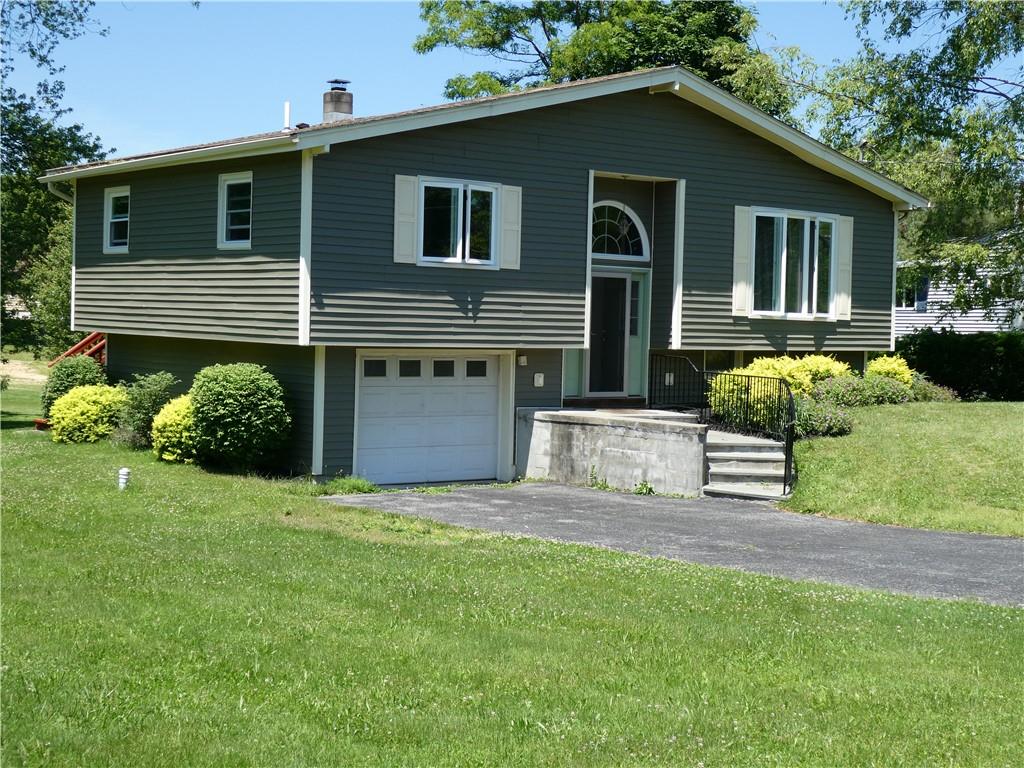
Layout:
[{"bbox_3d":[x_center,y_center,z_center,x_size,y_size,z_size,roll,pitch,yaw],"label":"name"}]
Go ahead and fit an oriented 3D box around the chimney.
[{"bbox_3d":[-3.145,-5.118,26.700,0.430,0.790,0.430,-1,3,-38],"label":"chimney"}]

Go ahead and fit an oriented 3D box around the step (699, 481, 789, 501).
[{"bbox_3d":[3.187,1.454,20.100,1.150,0.140,0.600,3,3,23],"label":"step"}]

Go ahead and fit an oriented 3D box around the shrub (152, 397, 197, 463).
[{"bbox_3d":[-5.005,0.674,22.400,1.000,1.030,1.000,-1,3,-38],"label":"shrub"}]

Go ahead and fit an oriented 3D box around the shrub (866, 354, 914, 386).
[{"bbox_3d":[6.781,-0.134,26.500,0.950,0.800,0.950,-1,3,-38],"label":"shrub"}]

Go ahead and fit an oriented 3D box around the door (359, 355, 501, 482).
[{"bbox_3d":[-1.281,0.535,22.529,2.766,1.941,0.100,-1,3,-38],"label":"door"}]

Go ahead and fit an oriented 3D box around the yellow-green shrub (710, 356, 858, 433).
[{"bbox_3d":[4.336,0.105,23.800,2.700,1.150,1.500,-1,3,-38],"label":"yellow-green shrub"}]

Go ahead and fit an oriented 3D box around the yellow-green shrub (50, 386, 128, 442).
[{"bbox_3d":[-7.210,0.505,25.300,1.200,1.000,1.300,-1,3,-38],"label":"yellow-green shrub"}]

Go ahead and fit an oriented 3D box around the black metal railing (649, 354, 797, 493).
[{"bbox_3d":[3.232,0.504,22.364,0.700,1.675,5.573,1,3,-13],"label":"black metal railing"}]

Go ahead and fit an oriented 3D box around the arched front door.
[{"bbox_3d":[1.571,-1.388,24.336,1.902,3.223,0.150,-1,3,-38],"label":"arched front door"}]

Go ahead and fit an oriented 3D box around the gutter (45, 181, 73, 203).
[{"bbox_3d":[-8.059,-3.436,26.400,0.500,0.400,0.100,-1,3,-38],"label":"gutter"}]

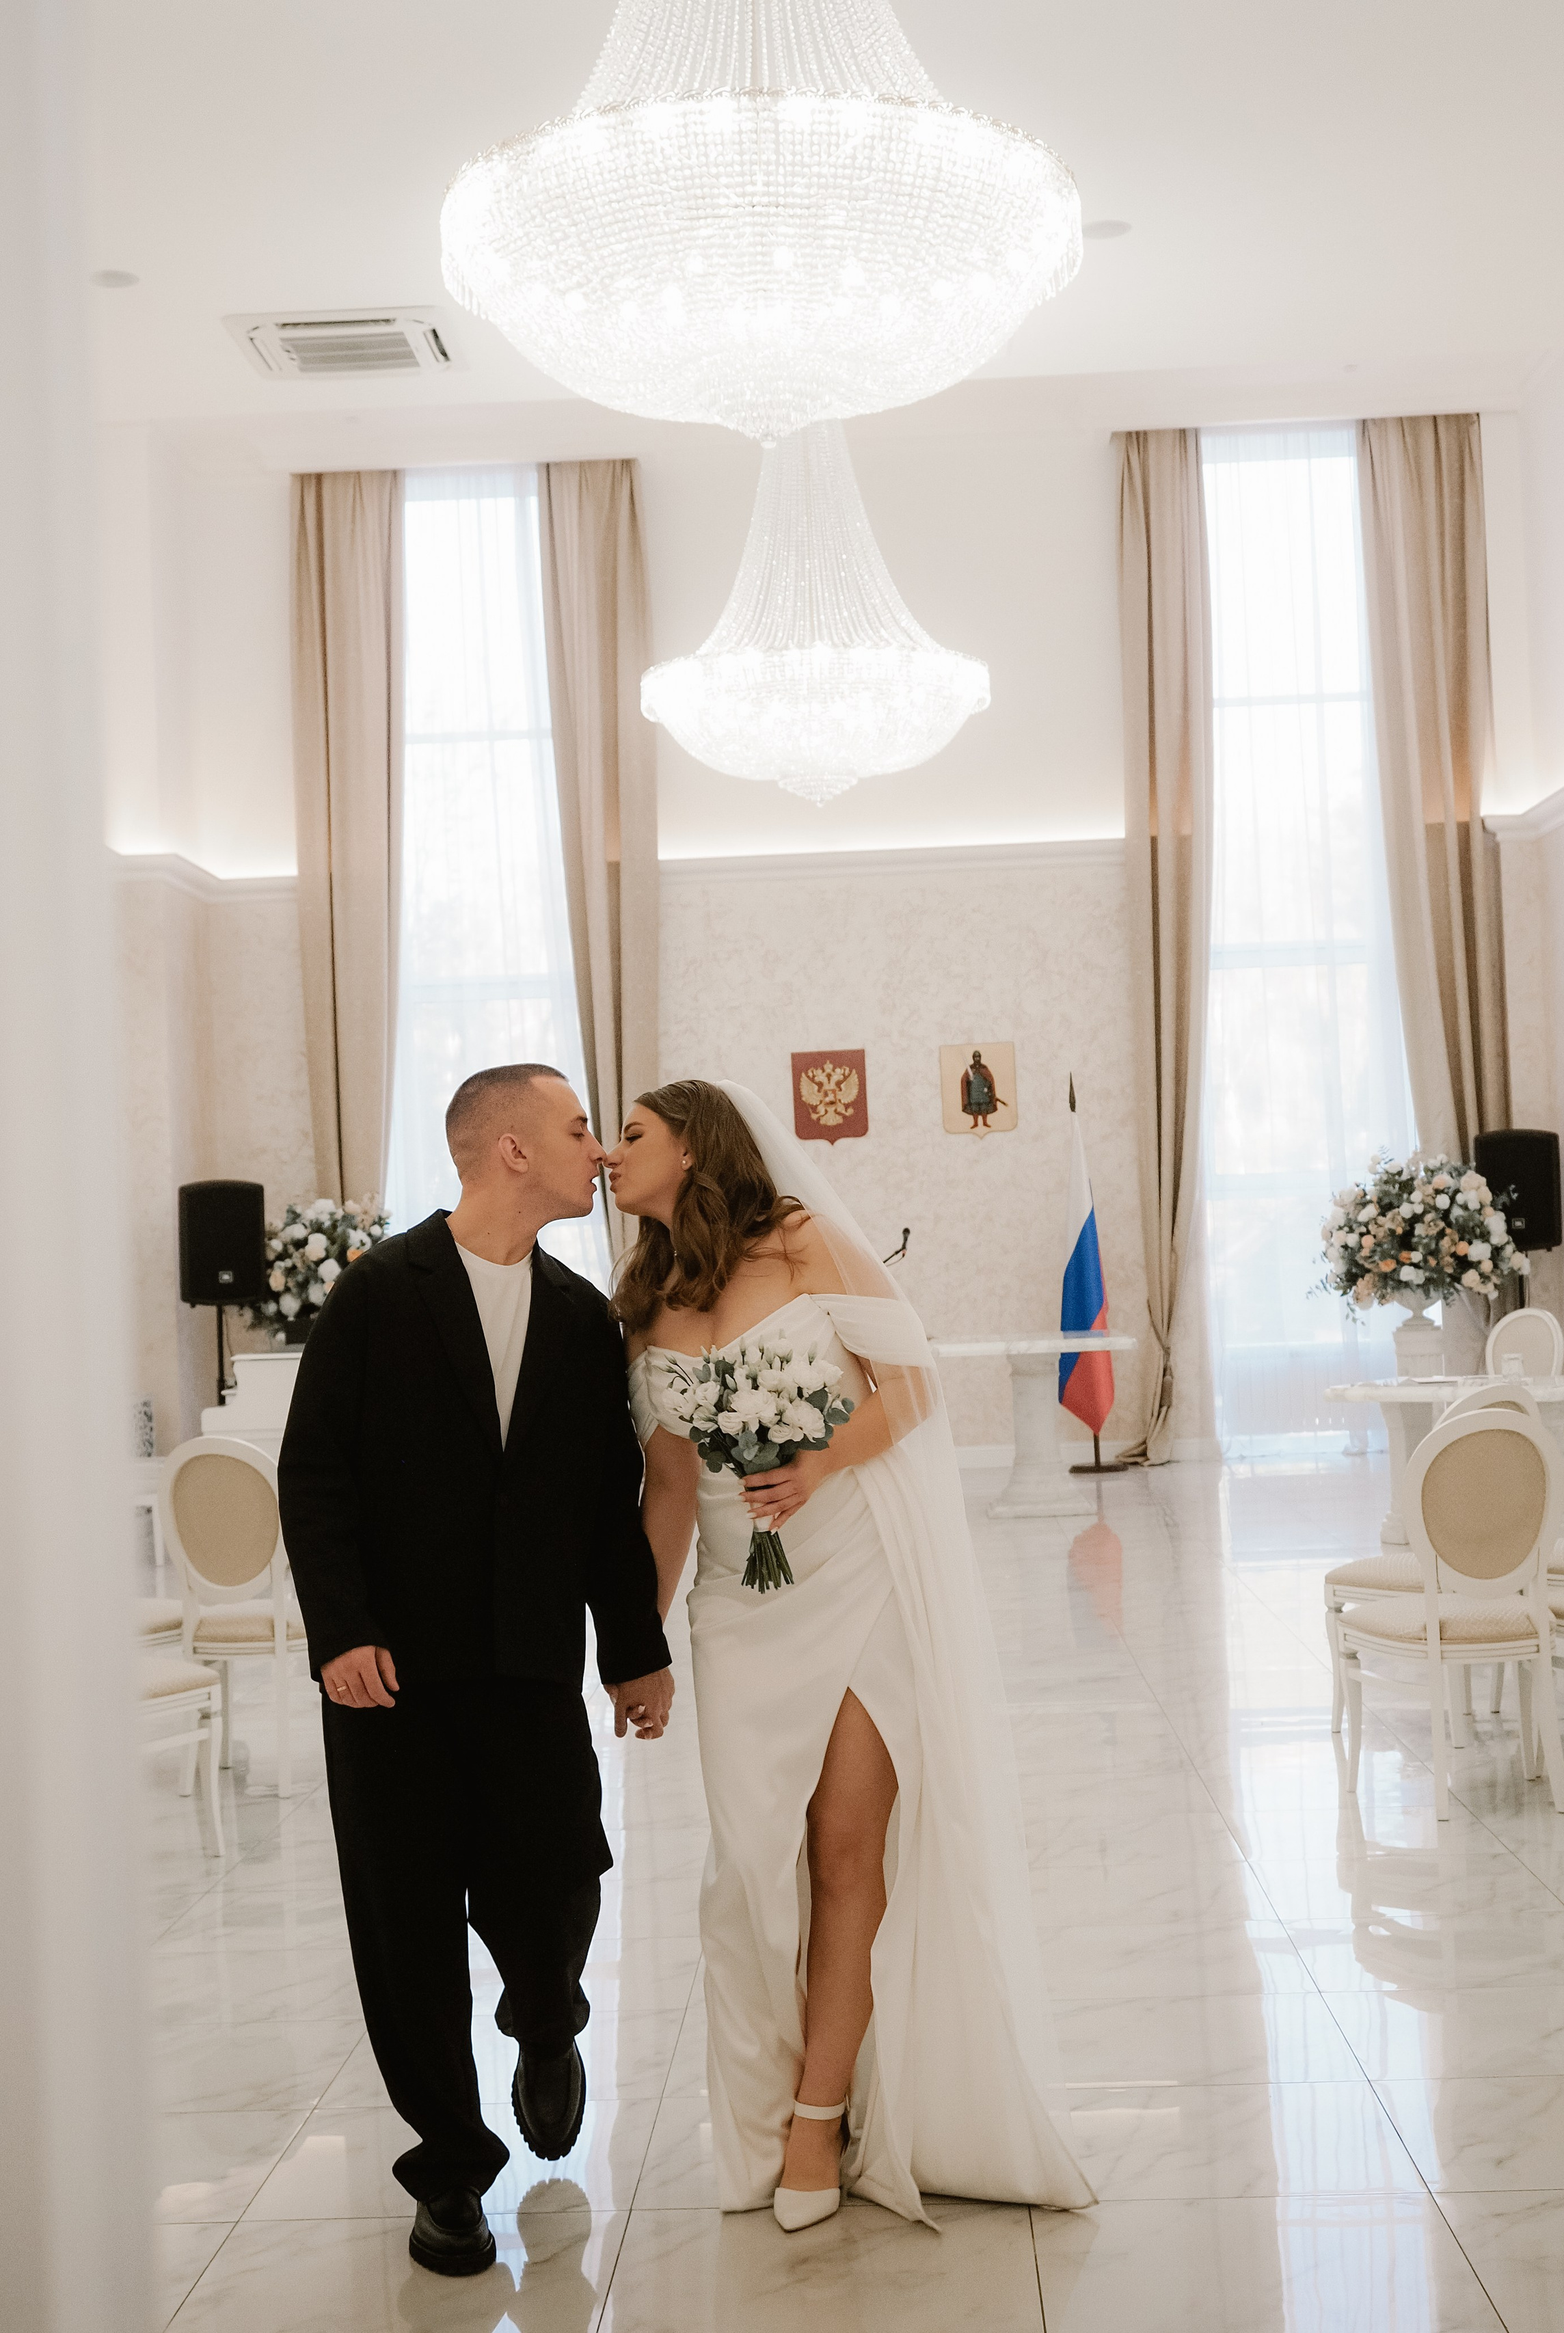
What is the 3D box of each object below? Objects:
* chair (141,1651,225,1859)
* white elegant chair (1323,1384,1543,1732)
[{"bbox_3d":[-1.694,1.206,7.129,0.500,0.980,0.570,-3,-2,24],"label":"chair"},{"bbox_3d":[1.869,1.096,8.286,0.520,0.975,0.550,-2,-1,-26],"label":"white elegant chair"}]

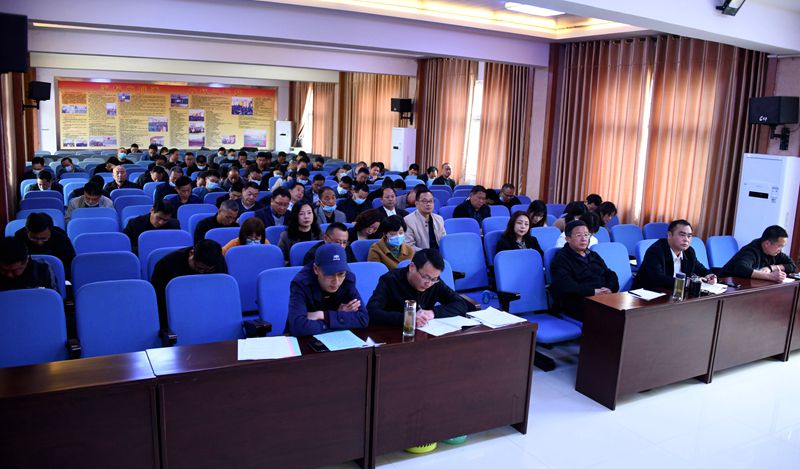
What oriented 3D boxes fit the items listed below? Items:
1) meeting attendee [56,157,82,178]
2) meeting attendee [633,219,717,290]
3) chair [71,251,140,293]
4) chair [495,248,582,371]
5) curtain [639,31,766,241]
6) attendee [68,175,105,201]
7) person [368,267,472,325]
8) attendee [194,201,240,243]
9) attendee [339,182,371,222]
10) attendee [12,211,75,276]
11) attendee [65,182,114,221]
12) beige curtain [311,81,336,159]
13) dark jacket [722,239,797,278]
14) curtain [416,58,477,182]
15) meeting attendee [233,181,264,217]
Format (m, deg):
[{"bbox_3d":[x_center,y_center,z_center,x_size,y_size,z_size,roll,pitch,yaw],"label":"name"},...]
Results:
[{"bbox_3d":[-5.743,-0.697,10.807,0.540,1.220,0.780,-3,11,-28],"label":"meeting attendee"},{"bbox_3d":[2.708,0.513,6.168,0.620,1.320,0.800,-2,9,-29],"label":"meeting attendee"},{"bbox_3d":[-2.107,0.695,4.538,0.550,1.020,0.730,-2,9,-29],"label":"chair"},{"bbox_3d":[1.137,0.668,5.088,0.580,1.020,0.680,-3,11,-27],"label":"chair"},{"bbox_3d":[3.705,-0.873,7.861,0.200,3.200,1.680,-3,11,-27],"label":"curtain"},{"bbox_3d":[-4.207,-0.149,8.434,0.550,1.300,0.770,-2,9,-29],"label":"attendee"},{"bbox_3d":[0.101,0.663,4.423,0.680,1.180,0.820,-3,11,-27],"label":"person"},{"bbox_3d":[-1.765,0.259,6.303,0.560,1.180,0.820,-3,11,-28],"label":"attendee"},{"bbox_3d":[-0.514,0.109,7.560,0.550,1.380,0.770,-2,9,-29],"label":"attendee"},{"bbox_3d":[-2.883,0.460,5.074,0.580,1.270,0.780,-2,9,-29],"label":"attendee"},{"bbox_3d":[-3.645,-0.001,7.396,0.570,1.240,0.750,-3,11,-28],"label":"attendee"},{"bbox_3d":[-2.654,-3.401,21.090,0.200,3.250,2.100,-3,11,-28],"label":"beige curtain"},{"bbox_3d":[3.405,0.301,5.951,0.680,0.600,0.650,-3,11,-28],"label":"dark jacket"},{"bbox_3d":[0.911,-2.016,13.416,0.220,3.440,2.100,-3,11,-28],"label":"curtain"},{"bbox_3d":[-1.723,0.040,7.504,0.520,1.280,0.780,-3,11,-27],"label":"meeting attendee"}]

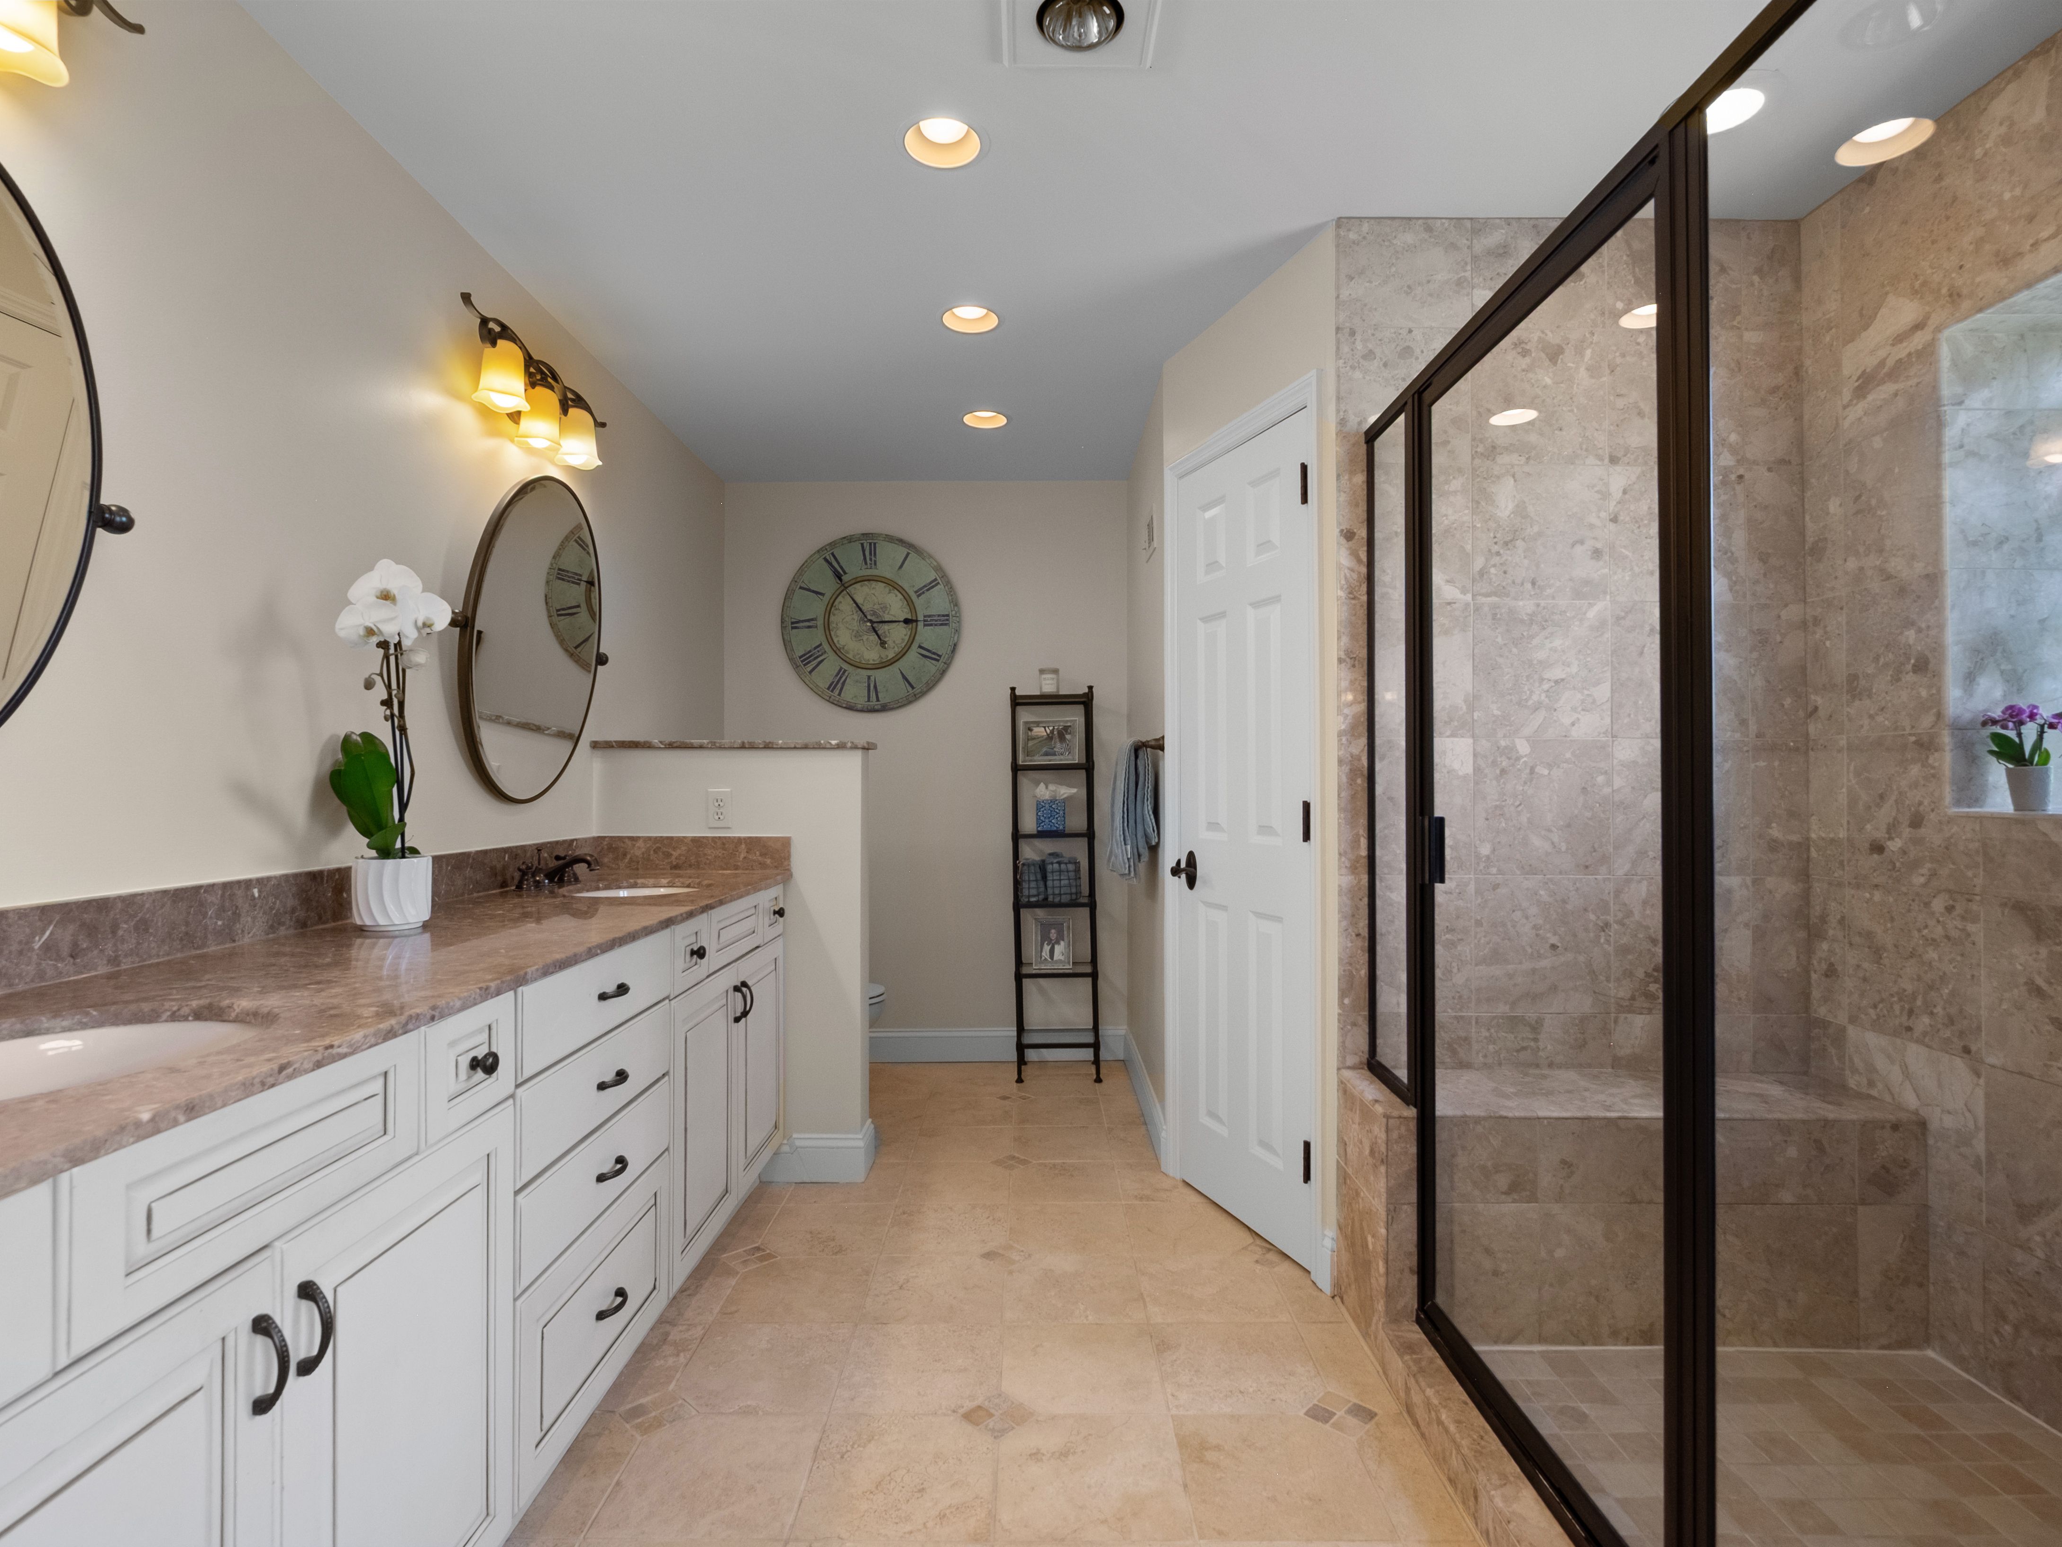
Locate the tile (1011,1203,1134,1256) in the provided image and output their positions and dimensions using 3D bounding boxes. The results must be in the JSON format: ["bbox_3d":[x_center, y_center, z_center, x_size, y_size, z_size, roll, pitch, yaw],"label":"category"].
[{"bbox_3d":[0.097,1.193,2.523,0.310,0.011,0.298,0,-1,0],"label":"tile"}]

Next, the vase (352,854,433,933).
[{"bbox_3d":[-1.150,0.214,1.746,0.122,0.127,0.122,0,0,0],"label":"vase"}]

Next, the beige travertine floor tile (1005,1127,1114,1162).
[{"bbox_3d":[0.103,1.209,3.137,0.315,0.012,0.295,0,0,0],"label":"beige travertine floor tile"}]

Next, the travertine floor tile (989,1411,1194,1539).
[{"bbox_3d":[0.097,1.183,1.626,0.310,0.011,0.298,0,-1,0],"label":"travertine floor tile"}]

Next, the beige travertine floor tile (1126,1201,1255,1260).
[{"bbox_3d":[0.411,1.193,2.523,0.310,0.011,0.298,0,-1,0],"label":"beige travertine floor tile"}]

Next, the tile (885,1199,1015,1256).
[{"bbox_3d":[-0.217,1.206,2.550,0.309,0.012,0.301,0,0,0],"label":"tile"}]

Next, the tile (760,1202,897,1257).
[{"bbox_3d":[-0.533,1.206,2.543,0.315,0.012,0.295,0,0,0],"label":"tile"}]

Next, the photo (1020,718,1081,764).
[{"bbox_3d":[0.077,-0.125,3.850,0.232,0.182,0.030,0,-7,0],"label":"photo"}]

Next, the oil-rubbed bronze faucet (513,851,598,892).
[{"bbox_3d":[-1.168,0.236,2.430,0.155,0.097,0.250,0,0,0],"label":"oil-rubbed bronze faucet"}]

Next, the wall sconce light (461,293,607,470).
[{"bbox_3d":[-1.187,-0.886,2.340,0.165,0.225,0.655,0,0,0],"label":"wall sconce light"}]

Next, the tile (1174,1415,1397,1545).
[{"bbox_3d":[0.417,1.198,1.650,0.309,0.012,0.301,0,0,0],"label":"tile"}]

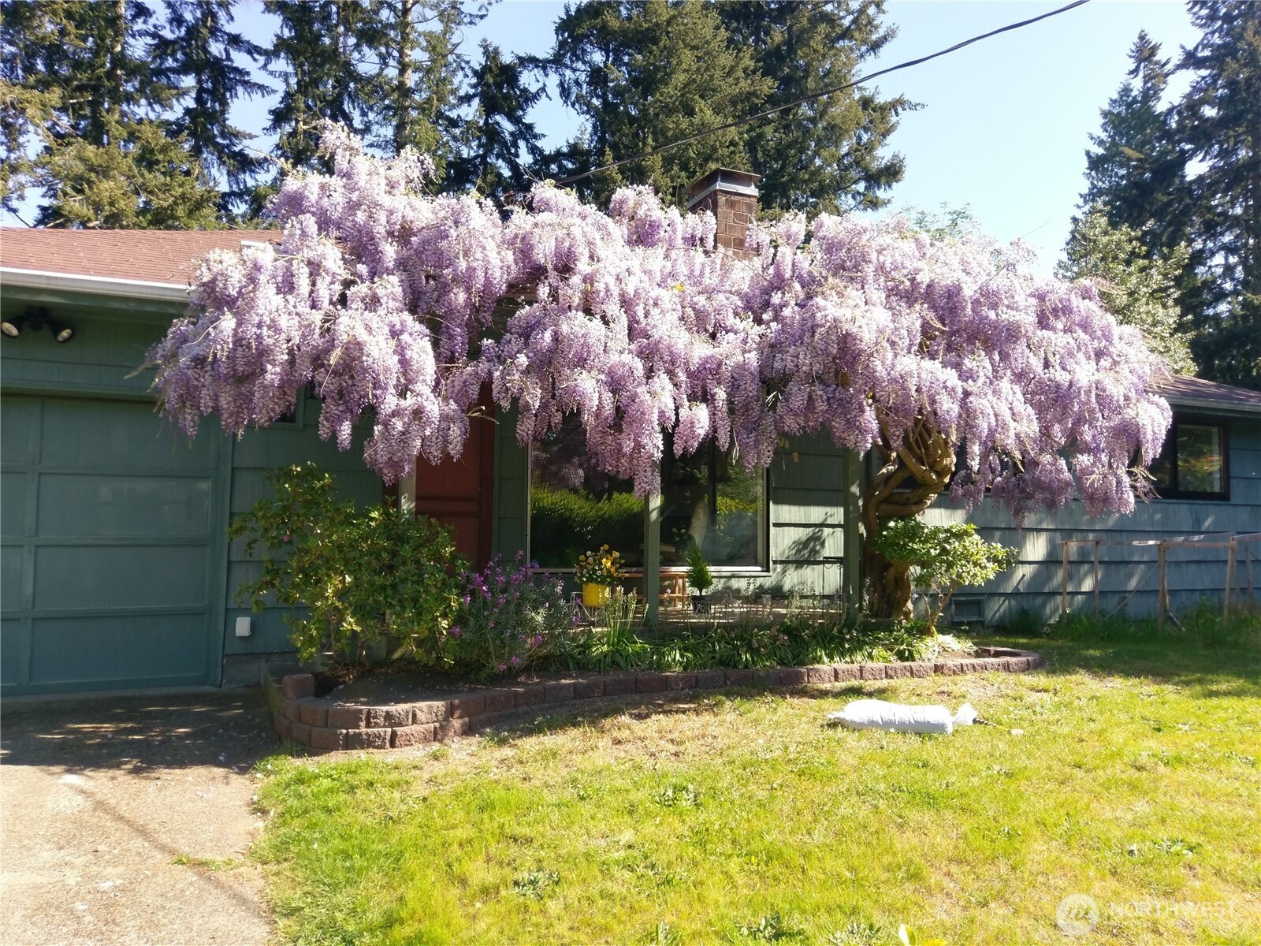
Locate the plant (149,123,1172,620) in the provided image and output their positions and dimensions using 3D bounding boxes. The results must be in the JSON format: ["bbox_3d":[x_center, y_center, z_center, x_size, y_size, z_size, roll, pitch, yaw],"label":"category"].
[{"bbox_3d":[0.827,-0.427,7.141,7.800,3.400,2.300,2,-4,-24],"label":"plant"}]

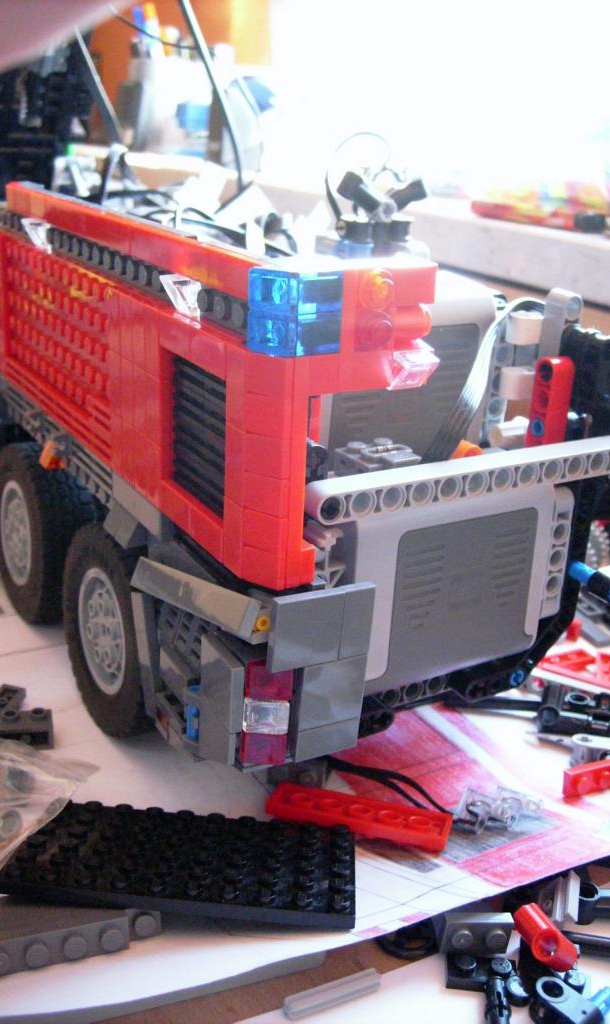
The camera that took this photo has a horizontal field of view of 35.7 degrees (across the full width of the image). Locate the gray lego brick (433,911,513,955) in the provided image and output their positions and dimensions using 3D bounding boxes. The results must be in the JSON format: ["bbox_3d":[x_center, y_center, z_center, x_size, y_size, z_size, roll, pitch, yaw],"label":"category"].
[{"bbox_3d":[0.040,0.098,0.220,0.016,0.008,0.005,5,14,-10],"label":"gray lego brick"}]

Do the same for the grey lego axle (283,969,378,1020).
[{"bbox_3d":[0.007,0.113,0.222,0.024,0.005,0.005,-7,24,-23],"label":"grey lego axle"}]

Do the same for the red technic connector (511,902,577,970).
[{"bbox_3d":[0.058,0.103,0.229,0.007,0.008,0.016,-48,29,-3],"label":"red technic connector"}]

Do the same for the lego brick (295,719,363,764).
[{"bbox_3d":[0.004,0.050,0.212,0.016,0.008,0.003,-6,23,-30],"label":"lego brick"}]

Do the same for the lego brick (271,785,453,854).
[{"bbox_3d":[0.015,0.082,0.254,0.048,0.005,0.016,7,5,14],"label":"lego brick"}]

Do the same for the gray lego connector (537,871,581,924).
[{"bbox_3d":[0.063,0.096,0.235,0.009,0.013,0.005,-5,22,-22],"label":"gray lego connector"}]

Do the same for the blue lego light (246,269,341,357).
[{"bbox_3d":[-0.002,-0.038,0.178,0.017,0.016,0.009,-9,23,-30],"label":"blue lego light"}]

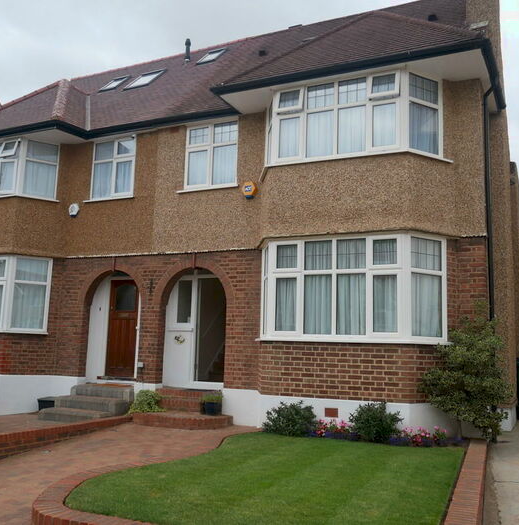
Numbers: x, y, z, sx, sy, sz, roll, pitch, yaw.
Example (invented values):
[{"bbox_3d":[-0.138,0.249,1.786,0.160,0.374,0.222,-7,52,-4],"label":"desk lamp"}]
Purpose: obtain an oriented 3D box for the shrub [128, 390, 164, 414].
[{"bbox_3d":[-1.913,2.361,10.336,0.640,0.360,0.520,-2,-9,25],"label":"shrub"}]

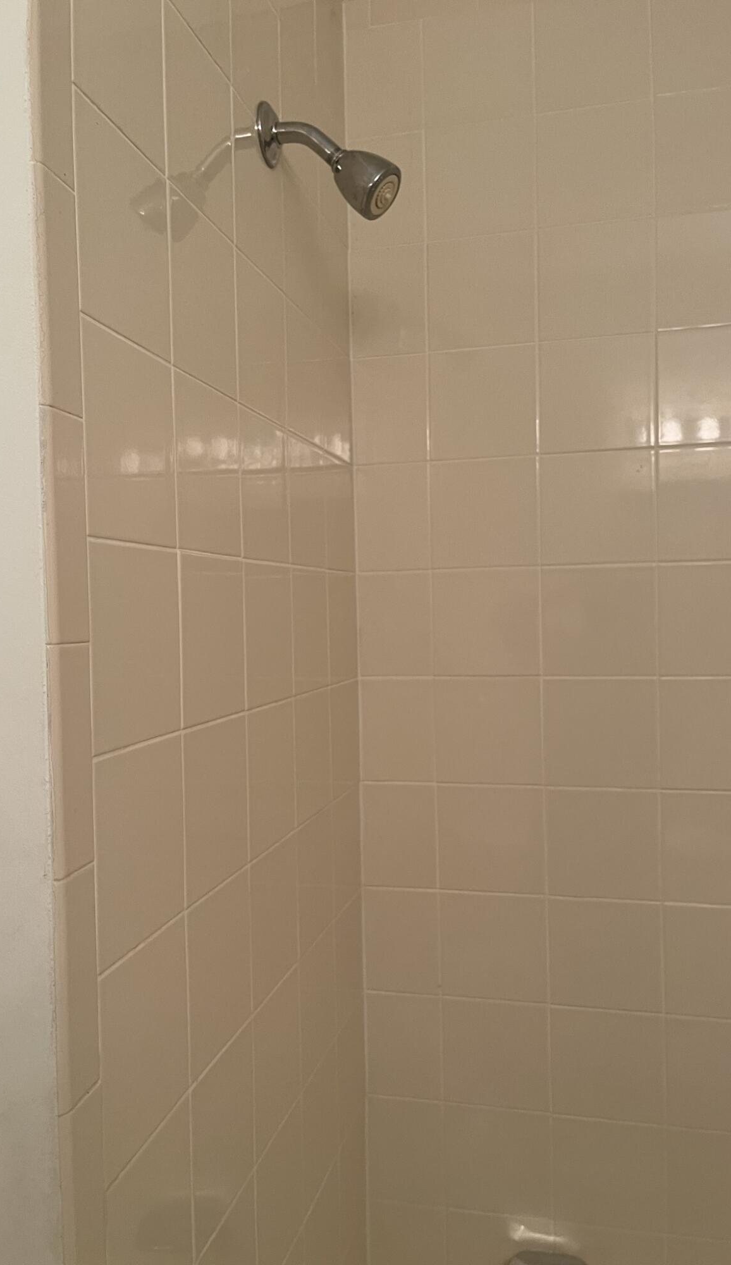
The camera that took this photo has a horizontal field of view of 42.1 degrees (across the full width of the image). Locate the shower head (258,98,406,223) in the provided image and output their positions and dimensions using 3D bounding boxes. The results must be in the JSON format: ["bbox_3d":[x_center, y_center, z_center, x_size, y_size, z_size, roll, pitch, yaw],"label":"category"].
[{"bbox_3d":[-0.035,-0.507,1.017,0.148,0.134,0.066,-1,2,14],"label":"shower head"}]

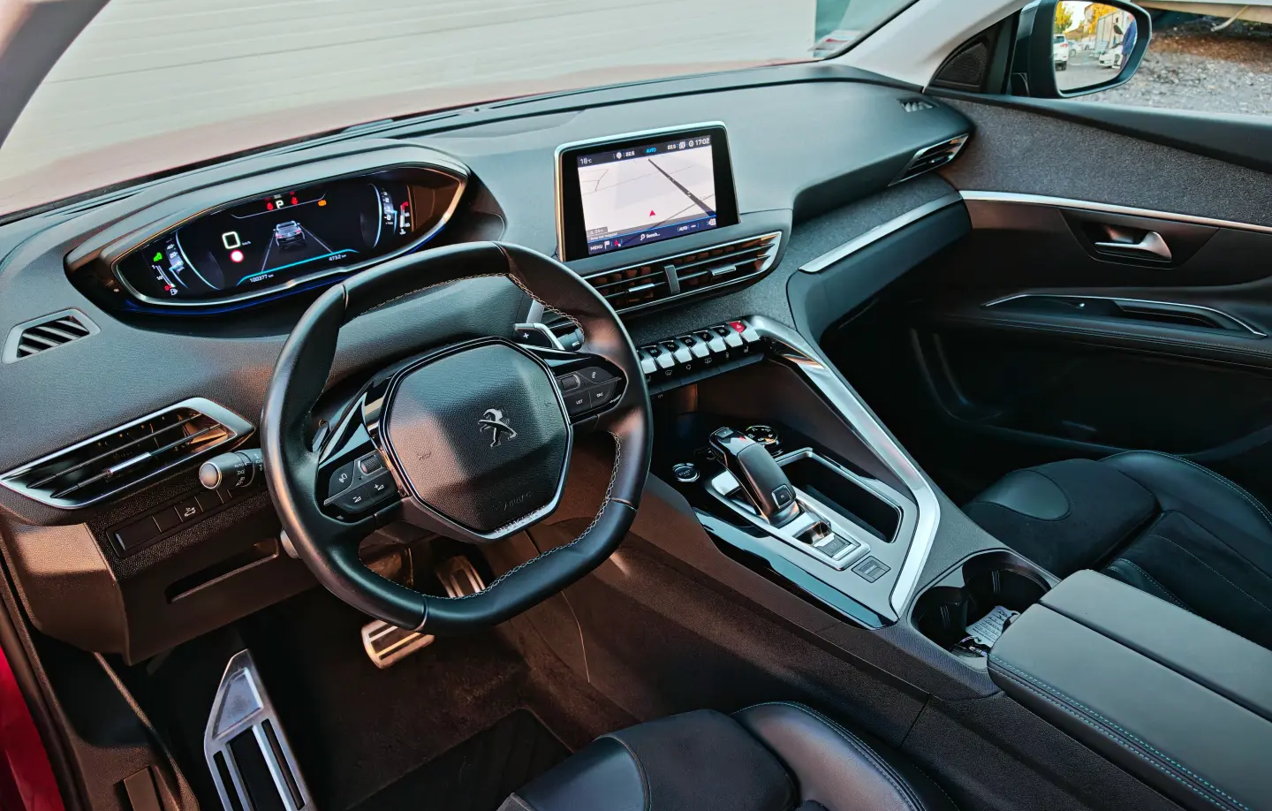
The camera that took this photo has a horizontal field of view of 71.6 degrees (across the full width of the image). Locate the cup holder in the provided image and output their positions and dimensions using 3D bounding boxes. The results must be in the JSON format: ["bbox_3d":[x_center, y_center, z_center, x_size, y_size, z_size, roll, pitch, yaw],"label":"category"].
[{"bbox_3d":[0.330,0.214,0.831,0.160,0.075,0.105,-18,31,-28],"label":"cup holder"}]

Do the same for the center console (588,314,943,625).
[{"bbox_3d":[0.174,0.072,0.944,0.265,0.240,0.400,-18,31,-28],"label":"center console"}]

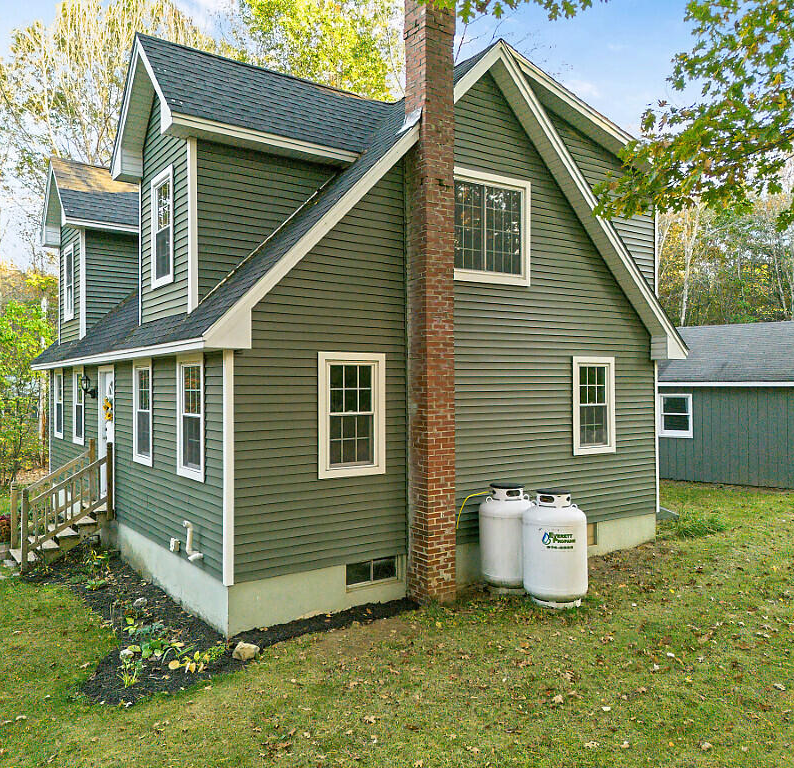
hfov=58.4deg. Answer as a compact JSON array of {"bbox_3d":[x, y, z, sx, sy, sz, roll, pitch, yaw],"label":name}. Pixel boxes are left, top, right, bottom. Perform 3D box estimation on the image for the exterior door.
[{"bbox_3d":[-4.820,0.810,11.790,0.120,2.200,1.080,0,0,-35],"label":"exterior door"}]

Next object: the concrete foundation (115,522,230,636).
[{"bbox_3d":[-3.030,2.370,9.390,0.220,0.540,4.670,0,0,-35],"label":"concrete foundation"}]

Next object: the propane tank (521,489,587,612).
[{"bbox_3d":[1.900,1.965,8.550,0.765,1.330,0.765,0,0,6],"label":"propane tank"}]

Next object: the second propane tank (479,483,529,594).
[{"bbox_3d":[1.448,1.975,9.180,0.765,1.310,0.765,0,0,0],"label":"second propane tank"}]

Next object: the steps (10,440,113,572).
[{"bbox_3d":[-5.280,1.840,11.200,1.400,1.830,1.270,0,0,-35],"label":"steps"}]

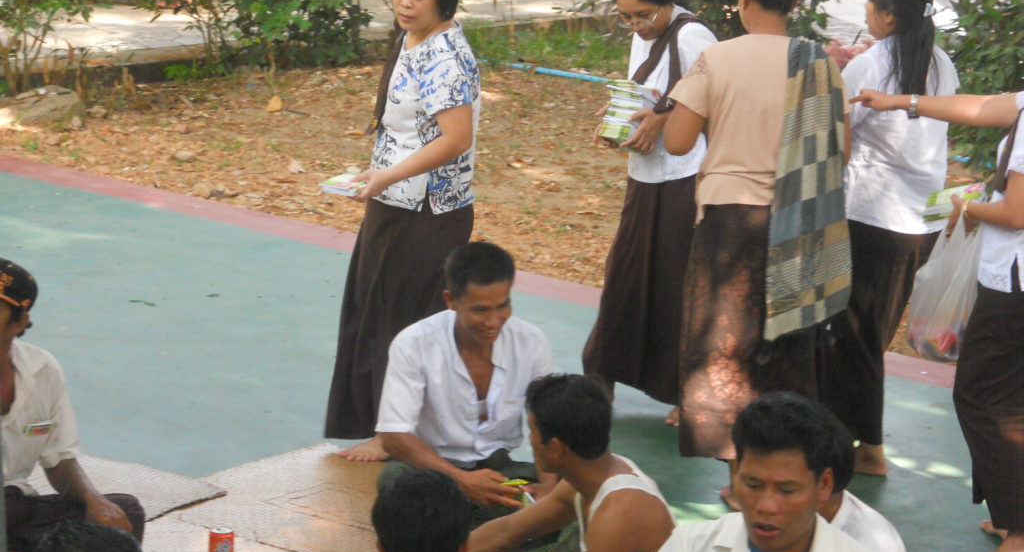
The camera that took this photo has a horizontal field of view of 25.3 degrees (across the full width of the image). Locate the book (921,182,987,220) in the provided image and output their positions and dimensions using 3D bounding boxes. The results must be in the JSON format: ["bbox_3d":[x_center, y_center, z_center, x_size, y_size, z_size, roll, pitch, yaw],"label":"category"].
[{"bbox_3d":[1.169,-0.193,6.020,0.165,0.045,0.135,-8,20,2],"label":"book"}]

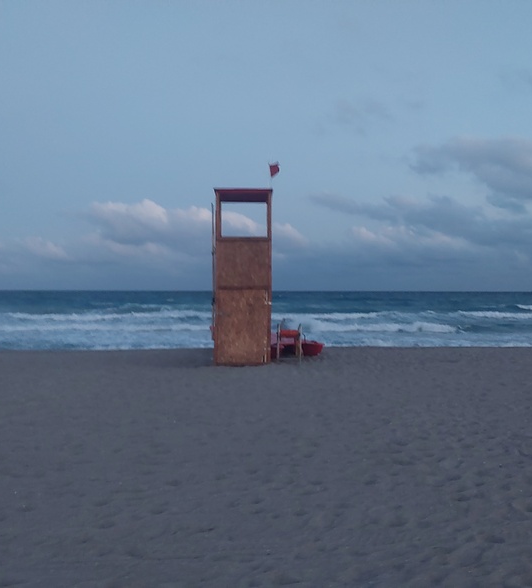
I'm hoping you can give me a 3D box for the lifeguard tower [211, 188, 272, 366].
[{"bbox_3d":[-0.520,-0.365,15.900,1.330,4.000,1.380,0,0,0],"label":"lifeguard tower"}]

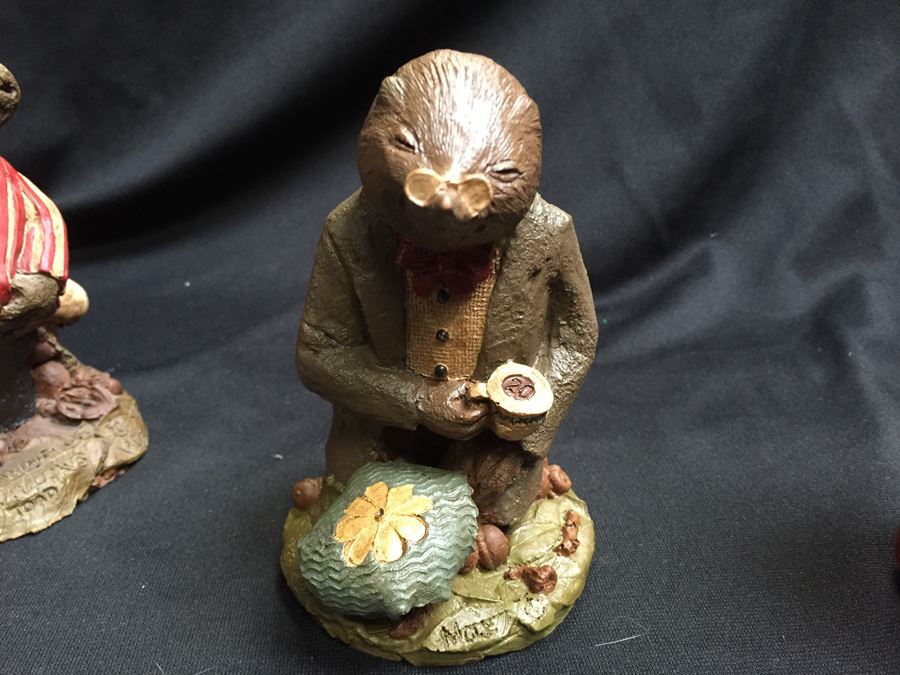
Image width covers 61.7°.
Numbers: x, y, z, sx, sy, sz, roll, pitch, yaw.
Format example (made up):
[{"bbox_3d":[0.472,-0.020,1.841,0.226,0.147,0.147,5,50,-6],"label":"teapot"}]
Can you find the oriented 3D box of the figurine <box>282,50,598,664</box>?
[{"bbox_3d":[-0.004,0.001,0.255,0.122,0.182,0.119,2,28,4],"label":"figurine"}]

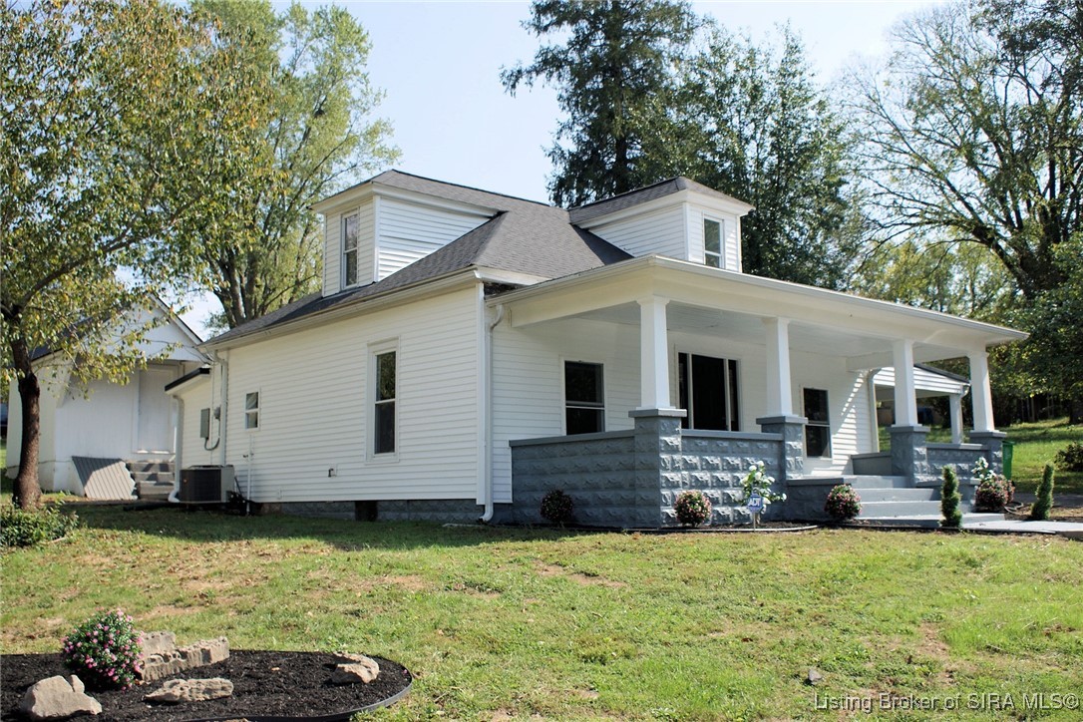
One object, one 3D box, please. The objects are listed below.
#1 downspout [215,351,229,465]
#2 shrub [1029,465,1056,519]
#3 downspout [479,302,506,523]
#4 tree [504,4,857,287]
[{"bbox_3d":[-6.166,1.322,20.868,0.160,3.070,0.140,6,-10,-41],"label":"downspout"},{"bbox_3d":[7.080,1.853,15.300,0.340,0.820,0.340,6,-10,-41],"label":"shrub"},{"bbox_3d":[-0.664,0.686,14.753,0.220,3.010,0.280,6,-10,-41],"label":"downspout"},{"bbox_3d":[4.847,-4.882,38.000,12.000,15.300,11.000,-2,-7,7],"label":"tree"}]

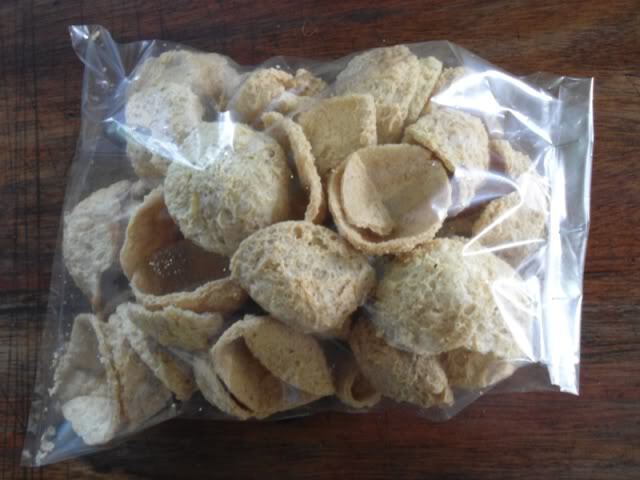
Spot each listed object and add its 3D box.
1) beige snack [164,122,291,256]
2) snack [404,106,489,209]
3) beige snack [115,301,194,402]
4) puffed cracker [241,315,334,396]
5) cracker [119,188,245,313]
[{"bbox_3d":[-0.042,-0.023,0.368,0.053,0.028,0.054,0,80,-1],"label":"beige snack"},{"bbox_3d":[0.060,-0.039,0.387,0.033,0.027,0.045,-40,83,-7],"label":"snack"},{"bbox_3d":[-0.064,0.044,0.318,0.024,0.034,0.043,-30,83,-4],"label":"beige snack"},{"bbox_3d":[-0.014,0.052,0.365,0.047,0.025,0.021,39,82,5],"label":"puffed cracker"},{"bbox_3d":[-0.062,0.004,0.375,0.054,0.034,0.052,20,80,2],"label":"cracker"}]

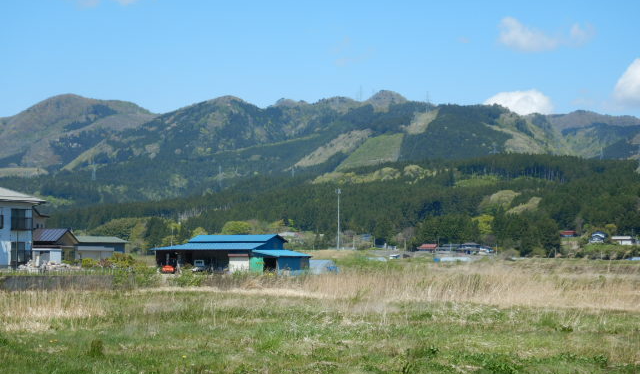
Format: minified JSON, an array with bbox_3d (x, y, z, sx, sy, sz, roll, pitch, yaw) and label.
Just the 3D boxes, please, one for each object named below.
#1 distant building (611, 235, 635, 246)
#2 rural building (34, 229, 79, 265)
[{"bbox_3d":[147.179,26.211,700.000,9.315,4.657,6.488,-2,-3,27],"label":"distant building"},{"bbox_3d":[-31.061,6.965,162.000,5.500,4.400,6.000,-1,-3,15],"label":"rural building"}]

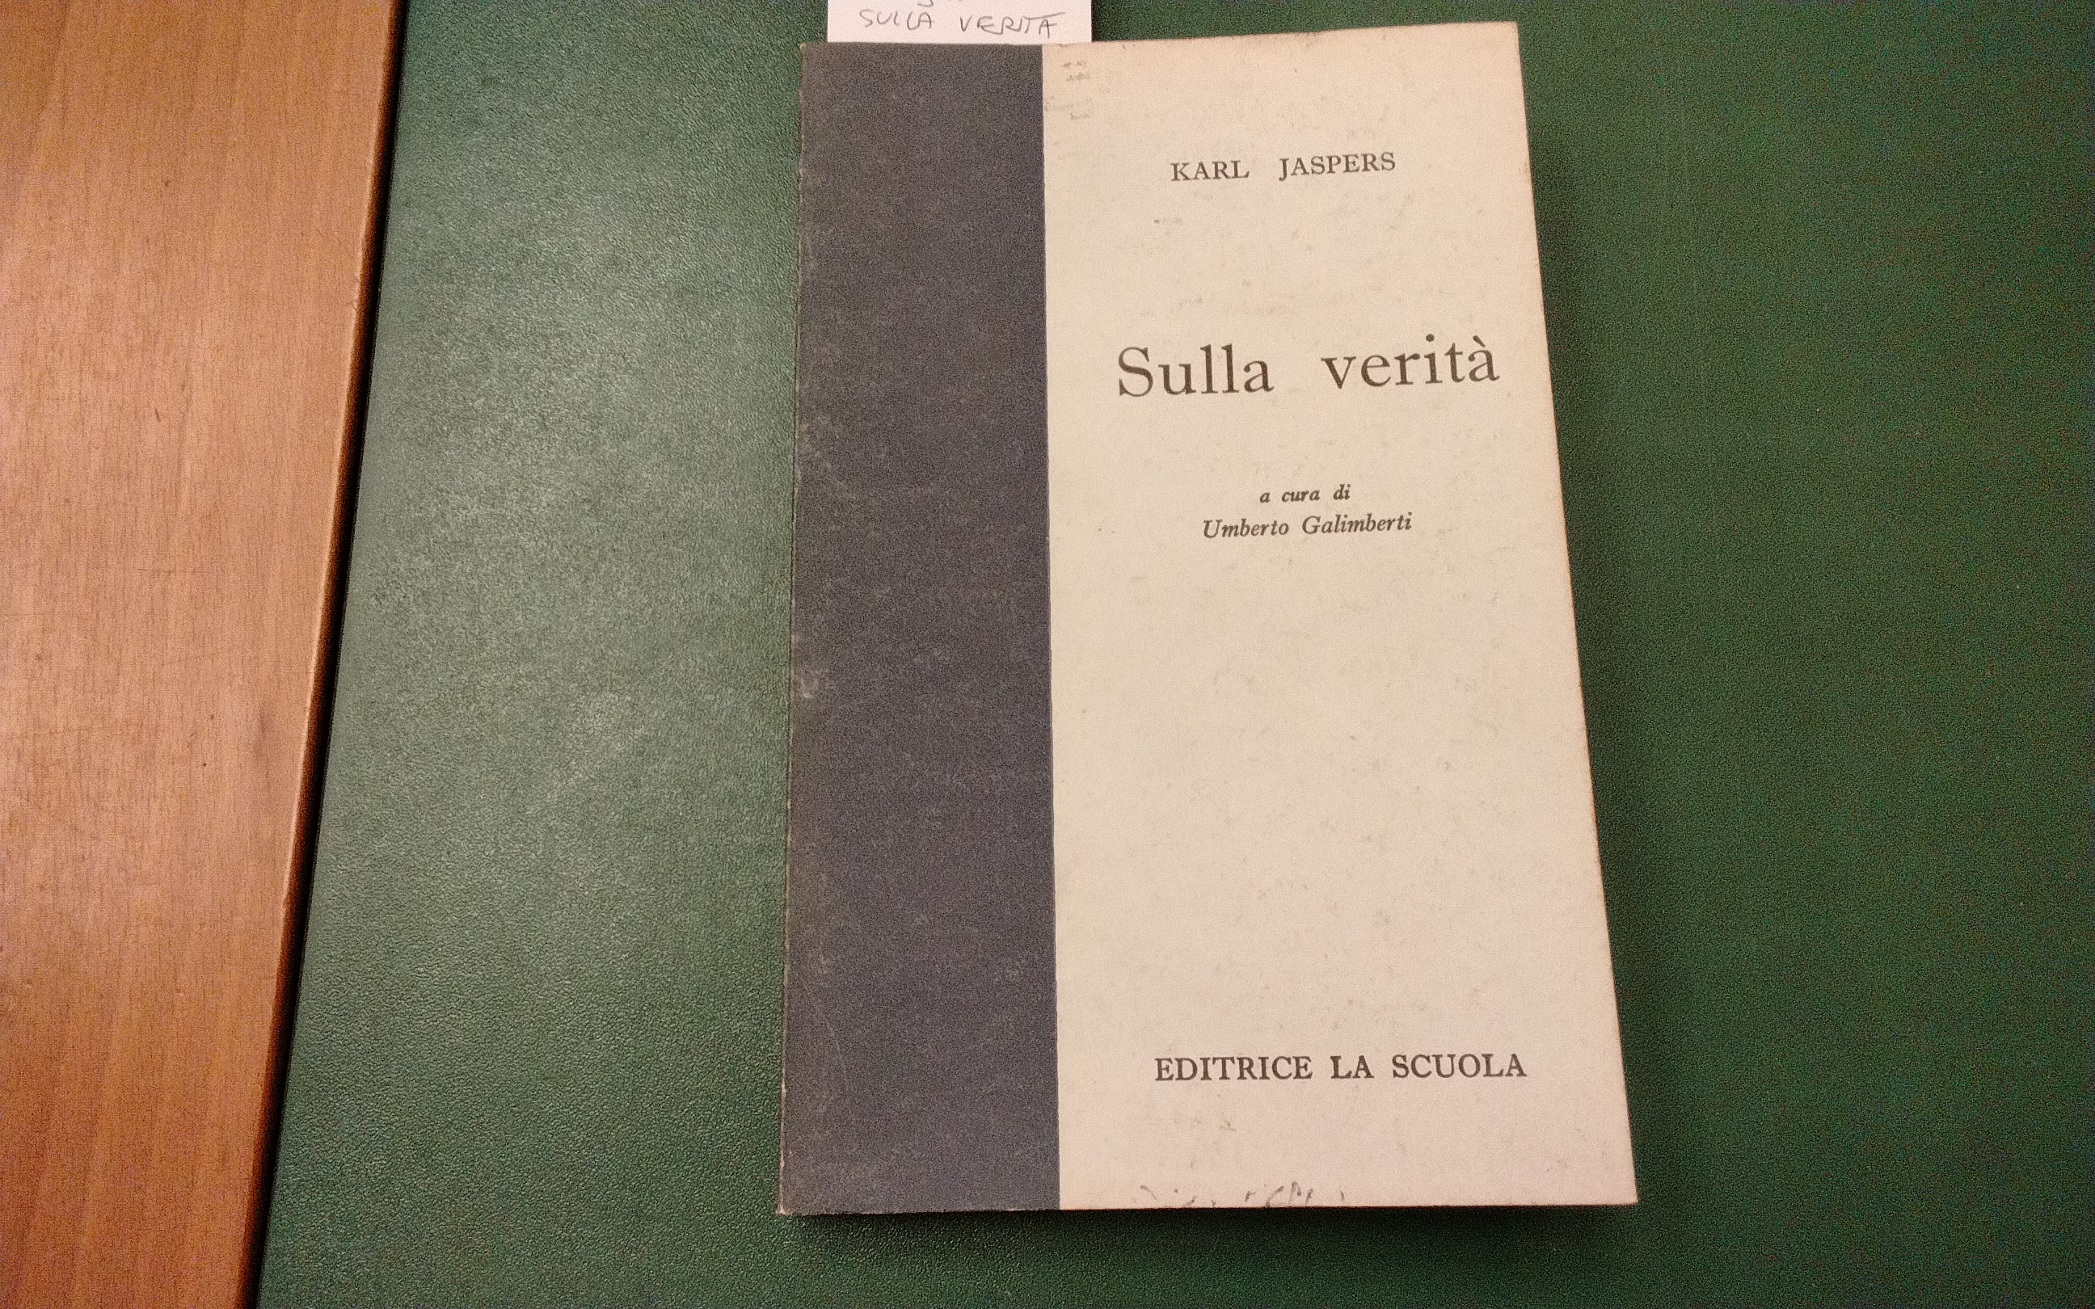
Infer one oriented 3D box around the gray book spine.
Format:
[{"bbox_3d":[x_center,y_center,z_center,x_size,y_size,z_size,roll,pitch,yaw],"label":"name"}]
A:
[{"bbox_3d":[-0.021,-0.011,0.269,0.044,0.014,0.204,-2,77,1],"label":"gray book spine"}]

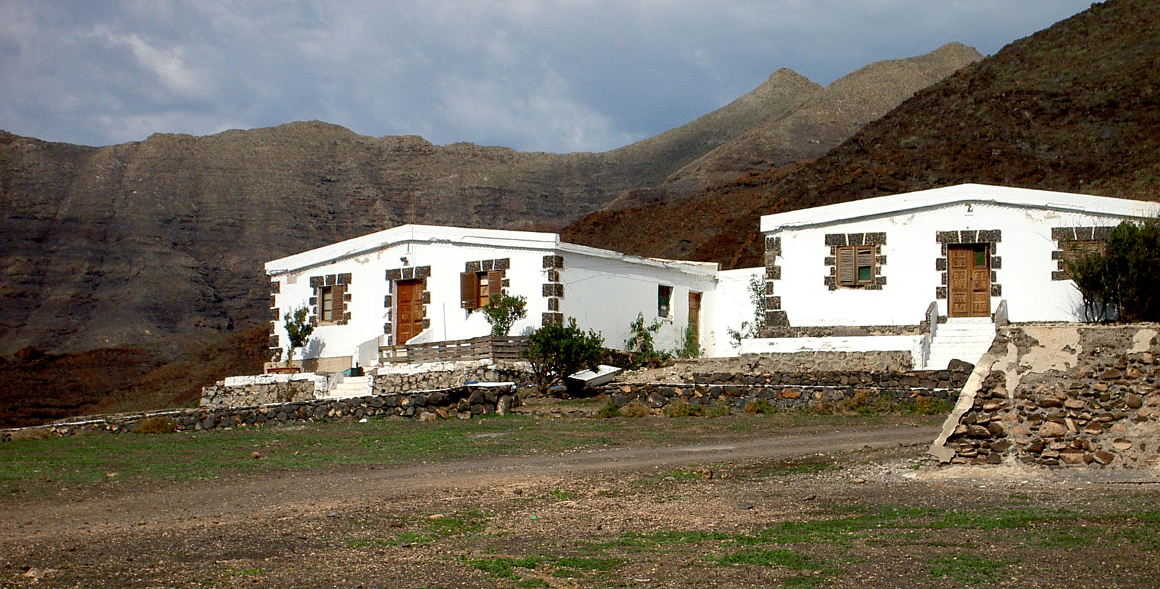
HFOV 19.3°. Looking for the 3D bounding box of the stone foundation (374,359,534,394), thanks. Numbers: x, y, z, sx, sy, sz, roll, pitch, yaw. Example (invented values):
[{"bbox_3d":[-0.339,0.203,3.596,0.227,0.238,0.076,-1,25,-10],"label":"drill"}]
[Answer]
[{"bbox_3d":[-3.815,2.574,102.347,4.650,0.950,1.900,-5,-8,37],"label":"stone foundation"}]

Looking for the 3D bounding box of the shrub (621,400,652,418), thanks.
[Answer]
[{"bbox_3d":[1.578,3.193,95.200,0.850,0.500,0.750,0,-7,0],"label":"shrub"}]

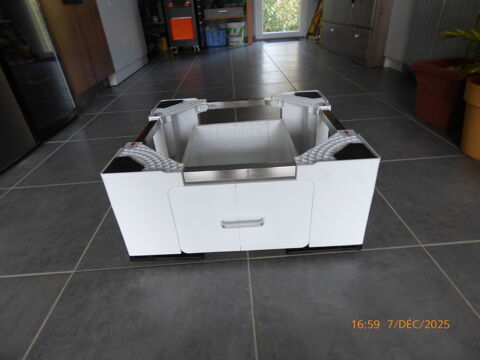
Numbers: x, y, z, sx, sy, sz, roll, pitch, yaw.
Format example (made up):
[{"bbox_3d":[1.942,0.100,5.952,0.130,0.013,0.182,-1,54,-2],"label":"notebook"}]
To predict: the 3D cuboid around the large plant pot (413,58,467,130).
[{"bbox_3d":[1.027,-0.400,1.308,0.302,0.268,0.302,-9,33,-7],"label":"large plant pot"}]

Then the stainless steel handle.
[{"bbox_3d":[0.007,0.104,0.665,0.104,0.011,0.021,-3,32,2],"label":"stainless steel handle"}]

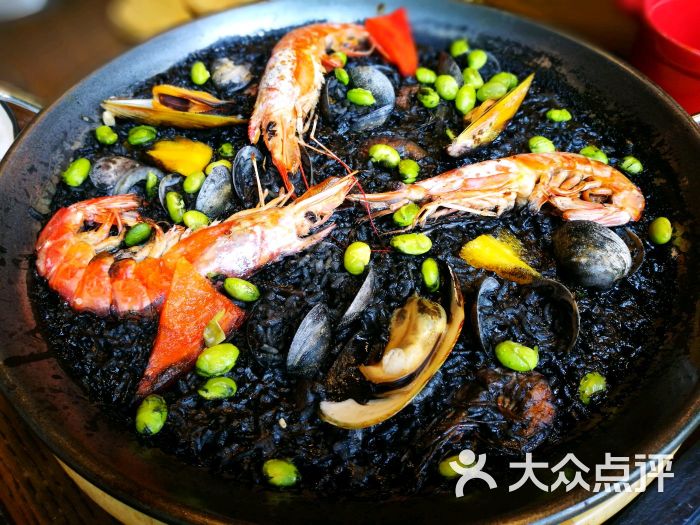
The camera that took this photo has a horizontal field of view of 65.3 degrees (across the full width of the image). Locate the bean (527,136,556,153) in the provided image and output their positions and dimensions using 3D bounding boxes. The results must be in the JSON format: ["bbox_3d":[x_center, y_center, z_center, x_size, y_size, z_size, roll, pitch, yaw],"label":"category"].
[{"bbox_3d":[0.100,-0.060,0.285,0.015,0.009,0.011,37,61,26],"label":"bean"}]

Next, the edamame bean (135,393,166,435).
[{"bbox_3d":[-0.066,0.051,0.183,0.011,0.010,0.015,4,53,5],"label":"edamame bean"}]

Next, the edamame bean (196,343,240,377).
[{"bbox_3d":[-0.055,0.041,0.229,0.018,0.011,0.013,-19,53,-13],"label":"edamame bean"}]

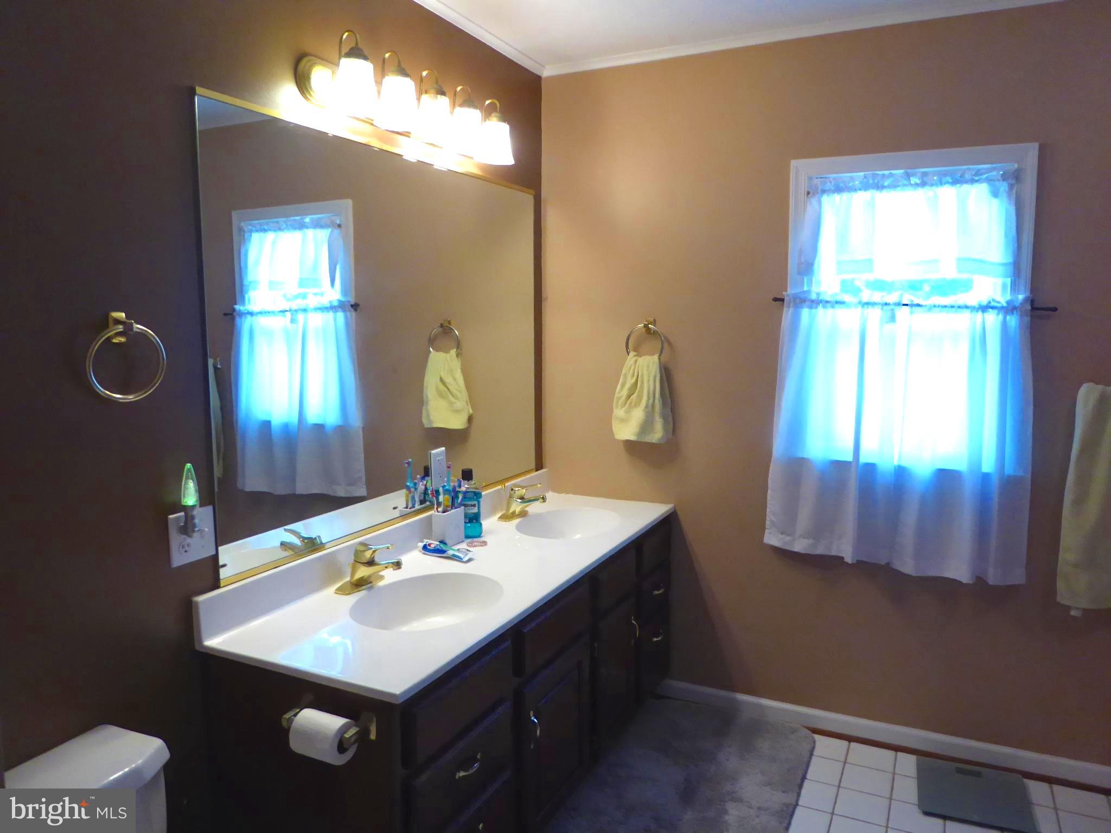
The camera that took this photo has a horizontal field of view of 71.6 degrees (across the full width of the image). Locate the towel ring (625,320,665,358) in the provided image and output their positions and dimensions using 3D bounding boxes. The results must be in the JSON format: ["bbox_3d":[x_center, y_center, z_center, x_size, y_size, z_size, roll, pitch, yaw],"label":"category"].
[{"bbox_3d":[0.340,-0.277,2.880,0.150,0.167,0.054,3,8,26],"label":"towel ring"}]

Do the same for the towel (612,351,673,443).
[{"bbox_3d":[0.324,-0.081,2.888,0.230,0.336,0.080,3,8,26],"label":"towel"}]

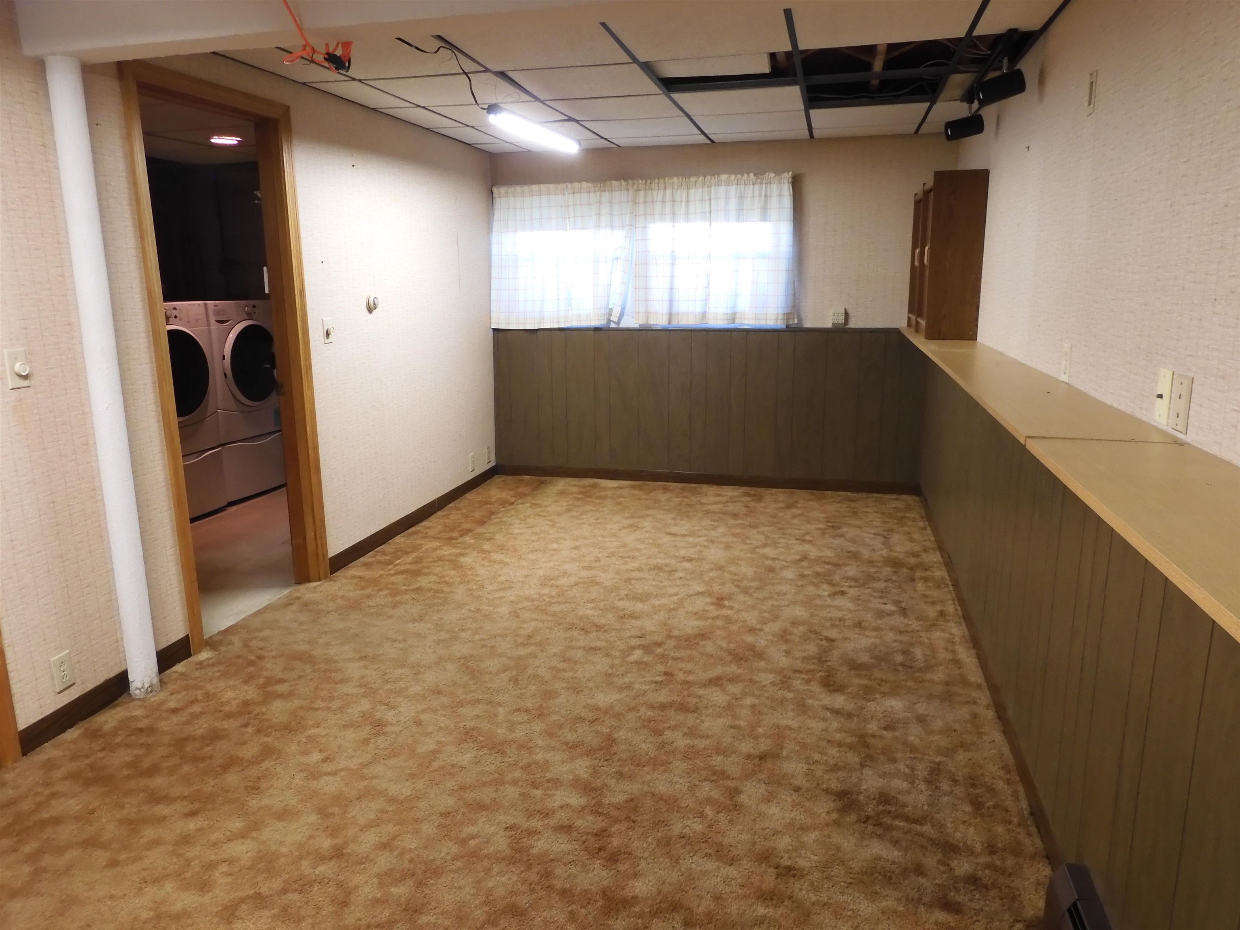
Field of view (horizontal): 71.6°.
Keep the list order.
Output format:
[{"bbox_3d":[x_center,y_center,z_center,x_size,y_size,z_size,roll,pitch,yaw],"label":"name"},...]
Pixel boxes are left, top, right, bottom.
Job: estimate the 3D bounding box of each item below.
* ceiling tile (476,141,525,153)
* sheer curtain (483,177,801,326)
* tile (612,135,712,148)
[{"bbox_3d":[-0.761,-2.066,5.583,0.270,0.020,0.343,3,13,14],"label":"ceiling tile"},{"bbox_3d":[0.127,-1.380,5.671,2.020,0.945,0.080,3,13,14],"label":"sheer curtain"},{"bbox_3d":[0.256,-2.018,5.330,0.610,0.020,0.343,3,13,14],"label":"tile"}]

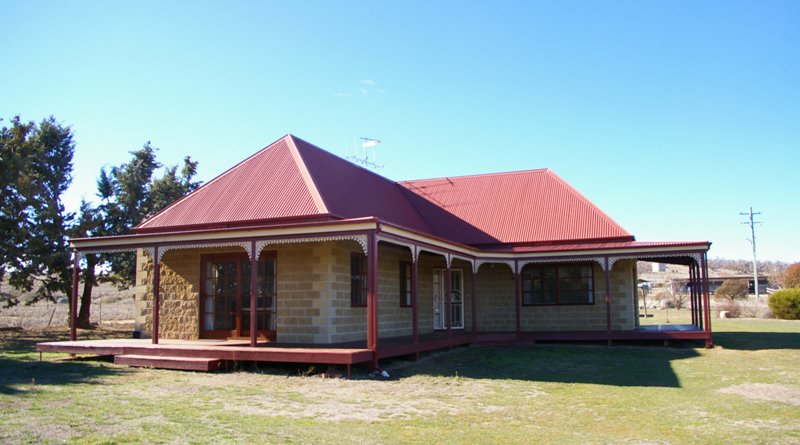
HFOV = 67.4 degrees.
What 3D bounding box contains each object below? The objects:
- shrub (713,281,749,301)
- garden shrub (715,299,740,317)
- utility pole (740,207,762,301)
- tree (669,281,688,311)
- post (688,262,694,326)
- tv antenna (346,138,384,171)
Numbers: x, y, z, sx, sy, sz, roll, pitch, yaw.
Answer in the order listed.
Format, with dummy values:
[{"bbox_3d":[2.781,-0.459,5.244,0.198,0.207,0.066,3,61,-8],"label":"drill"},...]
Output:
[{"bbox_3d":[32.056,6.604,58.000,3.200,1.950,3.000,-1,-8,0],"label":"shrub"},{"bbox_3d":[19.110,4.978,35.000,1.550,1.050,1.400,-1,-8,0],"label":"garden shrub"},{"bbox_3d":[39.335,3.444,66.763,2.200,10.500,0.350,-2,-9,12],"label":"utility pole"},{"bbox_3d":[20.234,5.294,43.500,1.700,2.150,1.700,-1,-8,0],"label":"tree"},{"bbox_3d":[10.838,2.684,22.300,0.100,2.350,0.100,-4,-9,23],"label":"post"},{"bbox_3d":[-1.321,-2.583,23.300,0.800,1.350,2.000,-8,-11,40],"label":"tv antenna"}]

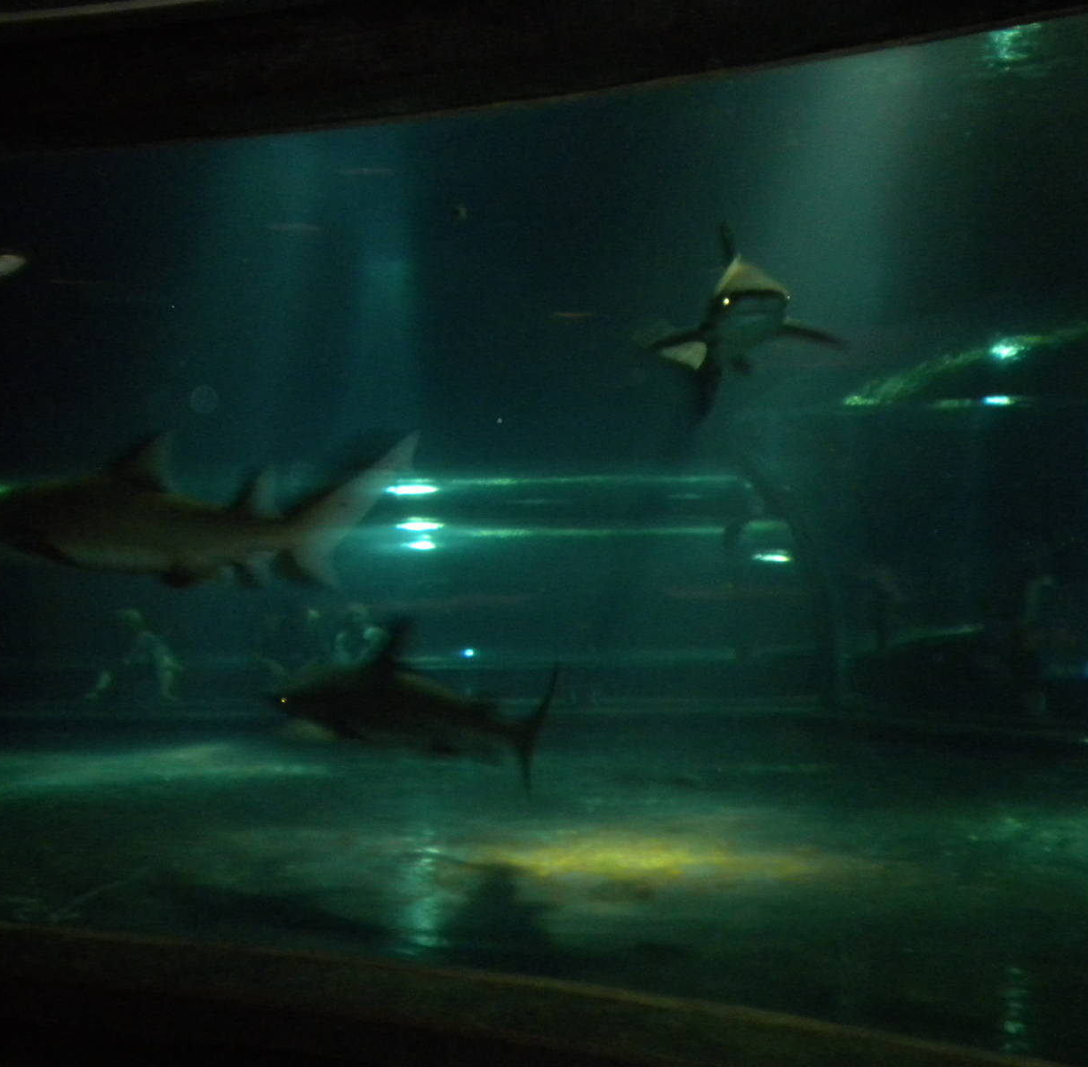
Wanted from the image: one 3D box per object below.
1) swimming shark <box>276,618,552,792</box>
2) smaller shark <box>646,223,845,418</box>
[{"bbox_3d":[-0.640,0.730,6.900,1.750,0.670,0.650,0,1,35],"label":"swimming shark"},{"bbox_3d":[0.830,-0.940,6.600,0.820,0.740,1.700,-3,1,-4],"label":"smaller shark"}]

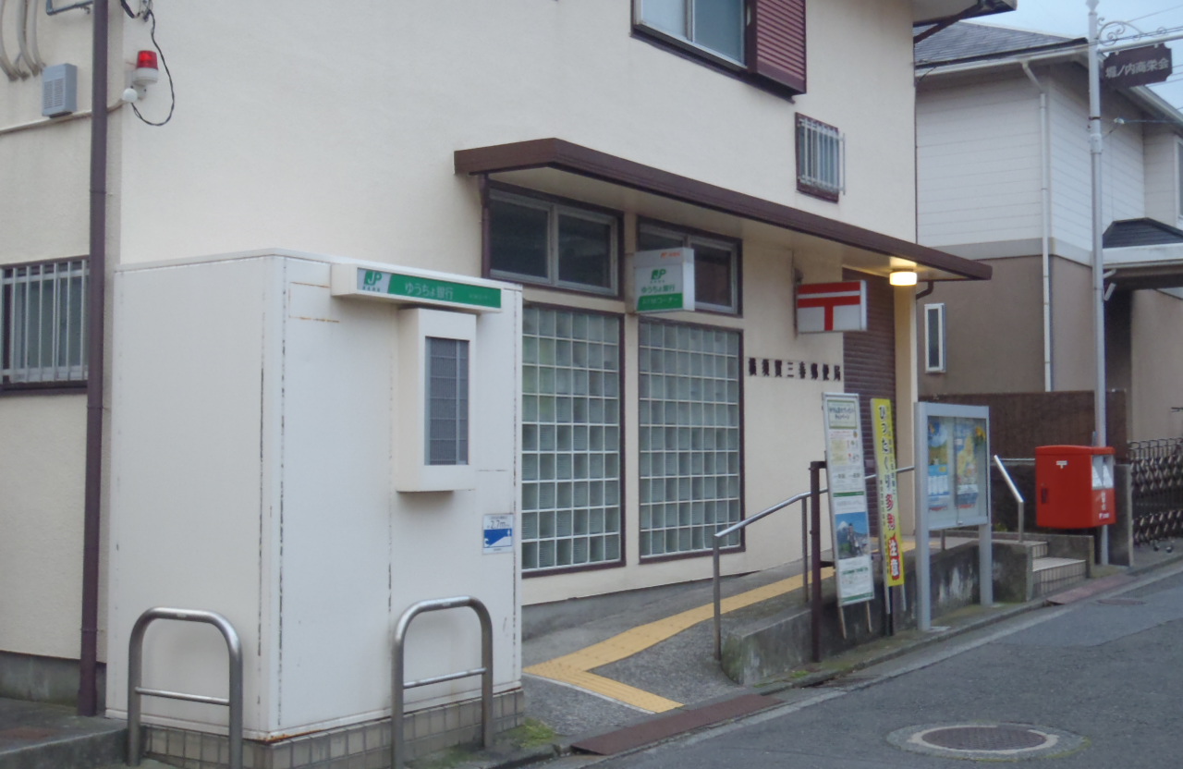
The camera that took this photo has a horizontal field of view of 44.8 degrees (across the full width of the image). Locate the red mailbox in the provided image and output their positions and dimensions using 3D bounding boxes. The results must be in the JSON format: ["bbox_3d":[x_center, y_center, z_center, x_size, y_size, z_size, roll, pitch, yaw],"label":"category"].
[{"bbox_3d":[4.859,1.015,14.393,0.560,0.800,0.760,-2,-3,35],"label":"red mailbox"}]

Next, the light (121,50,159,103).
[{"bbox_3d":[-2.236,-1.529,7.131,0.160,0.250,0.130,-2,-3,35],"label":"light"}]

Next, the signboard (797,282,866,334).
[{"bbox_3d":[2.168,-0.679,12.897,0.615,0.446,0.131,-2,-3,36],"label":"signboard"}]

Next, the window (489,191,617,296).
[{"bbox_3d":[-0.244,-0.981,10.165,0.100,0.600,1.530,-2,-3,35],"label":"window"}]

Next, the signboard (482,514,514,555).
[{"bbox_3d":[-0.497,0.812,7.796,0.020,0.217,0.252,-2,-3,36],"label":"signboard"}]

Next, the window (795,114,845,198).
[{"bbox_3d":[2.143,-2.129,13.455,0.120,0.720,0.870,-2,-3,35],"label":"window"}]

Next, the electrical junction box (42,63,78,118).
[{"bbox_3d":[-2.737,-1.513,7.393,0.190,0.250,0.072,-2,-3,35],"label":"electrical junction box"}]

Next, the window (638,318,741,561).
[{"bbox_3d":[0.798,0.452,11.588,0.100,1.830,1.620,-2,-3,35],"label":"window"}]

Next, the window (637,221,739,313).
[{"bbox_3d":[0.816,-0.944,11.729,0.101,0.670,1.613,-2,-3,36],"label":"window"}]

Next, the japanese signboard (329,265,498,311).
[{"bbox_3d":[-0.835,-0.464,7.073,0.160,0.150,1.075,-2,-3,35],"label":"japanese signboard"}]

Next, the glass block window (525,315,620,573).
[{"bbox_3d":[-0.241,0.390,10.235,0.101,1.865,1.588,-2,-3,36],"label":"glass block window"}]

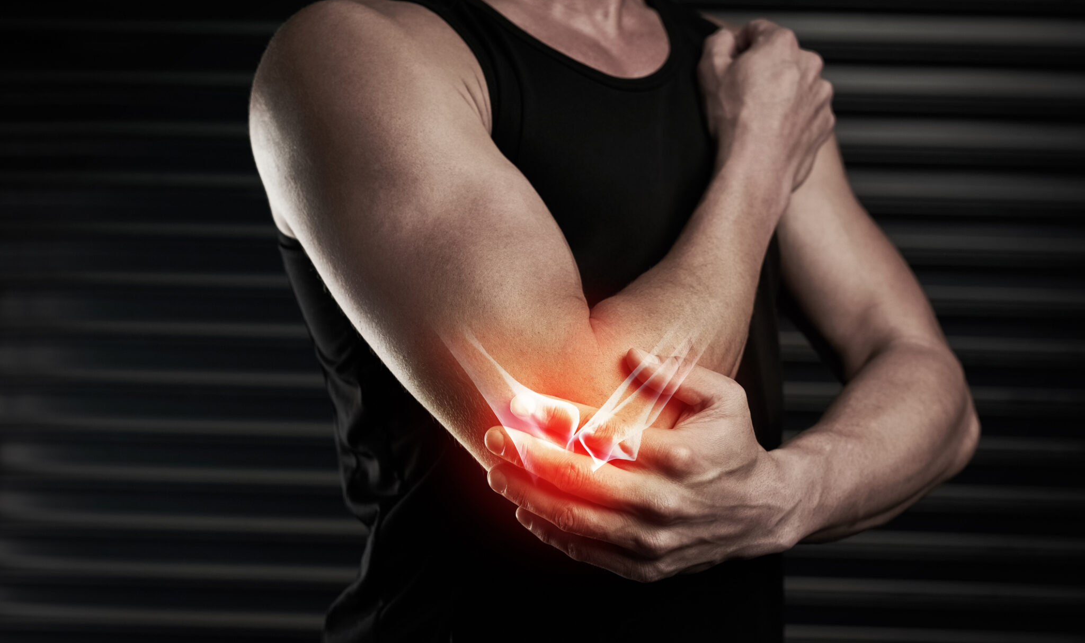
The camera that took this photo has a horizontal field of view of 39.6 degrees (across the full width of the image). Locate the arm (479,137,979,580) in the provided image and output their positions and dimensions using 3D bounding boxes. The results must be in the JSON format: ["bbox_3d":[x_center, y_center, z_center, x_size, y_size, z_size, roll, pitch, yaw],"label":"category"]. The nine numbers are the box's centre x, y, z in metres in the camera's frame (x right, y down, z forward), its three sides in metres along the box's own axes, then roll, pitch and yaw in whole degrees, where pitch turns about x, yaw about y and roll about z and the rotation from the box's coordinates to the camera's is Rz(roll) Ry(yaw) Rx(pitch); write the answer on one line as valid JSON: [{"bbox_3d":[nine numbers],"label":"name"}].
[{"bbox_3d":[0.127,-0.031,1.071,0.473,0.374,0.208,0,-9,-38],"label":"arm"}]

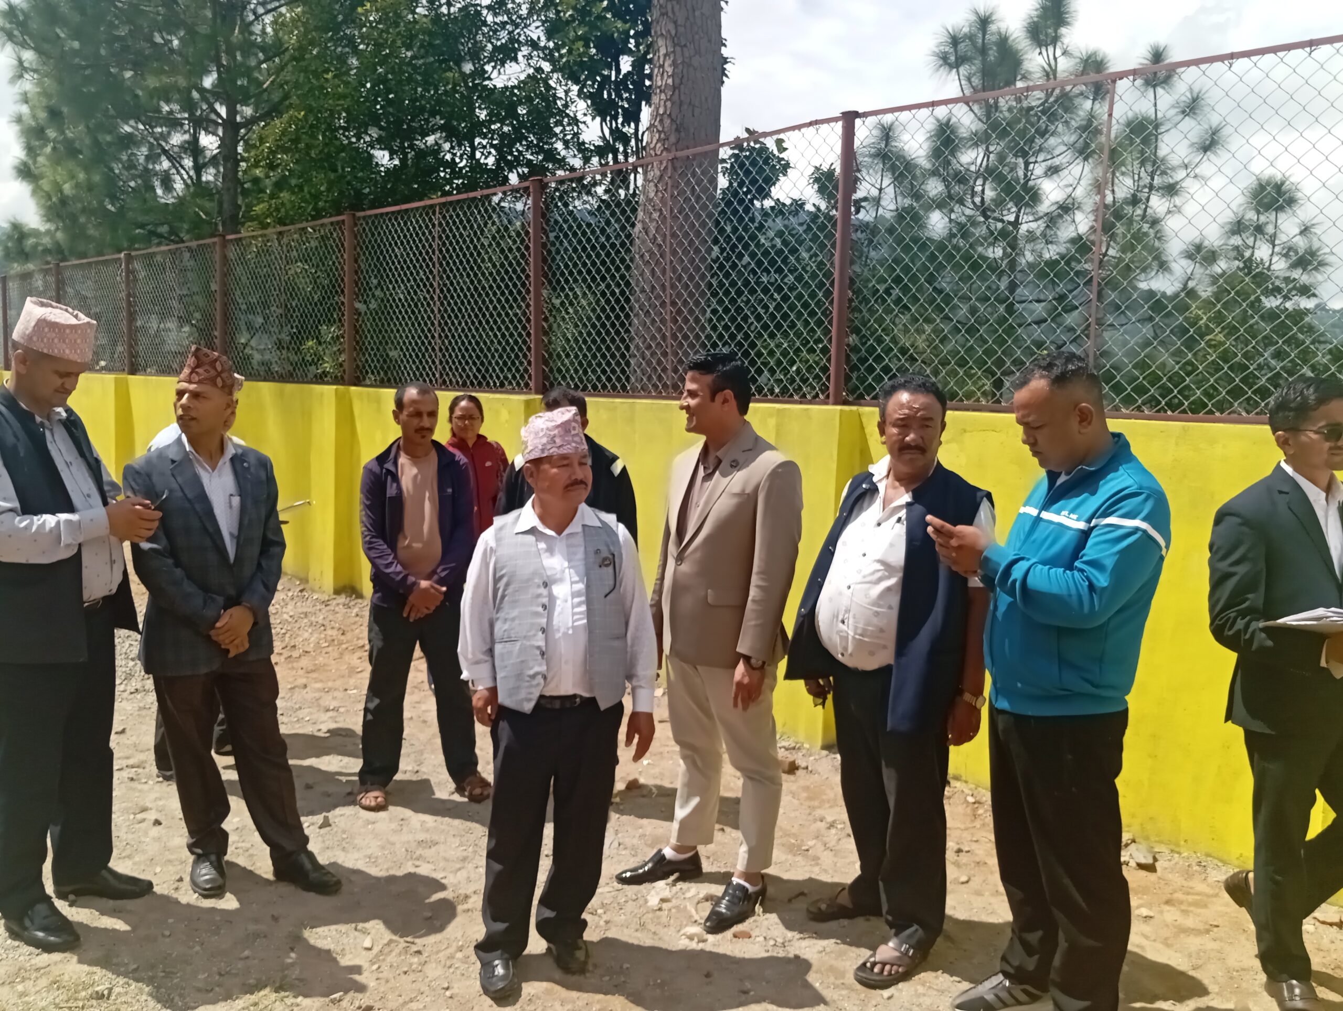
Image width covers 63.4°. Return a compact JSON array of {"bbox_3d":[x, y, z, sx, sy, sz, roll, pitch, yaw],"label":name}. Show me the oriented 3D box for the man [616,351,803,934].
[{"bbox_3d":[0.116,0.389,3.377,0.390,1.722,0.470,-5,9,-40],"label":"man"}]

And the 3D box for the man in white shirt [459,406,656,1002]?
[{"bbox_3d":[-0.338,0.518,3.028,0.520,1.582,0.330,-1,7,-18],"label":"man in white shirt"}]

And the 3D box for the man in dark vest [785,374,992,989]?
[{"bbox_3d":[0.627,0.460,3.122,0.500,1.663,0.380,8,10,44],"label":"man in dark vest"}]

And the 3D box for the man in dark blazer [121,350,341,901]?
[{"bbox_3d":[-1.383,0.359,3.443,0.560,1.706,0.370,-4,9,-38],"label":"man in dark blazer"}]

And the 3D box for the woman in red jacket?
[{"bbox_3d":[-0.943,0.238,5.208,0.450,1.539,0.290,0,7,-10],"label":"woman in red jacket"}]

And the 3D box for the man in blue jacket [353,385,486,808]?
[{"bbox_3d":[-0.985,0.337,4.236,0.500,1.624,0.330,-1,7,-16],"label":"man in blue jacket"}]

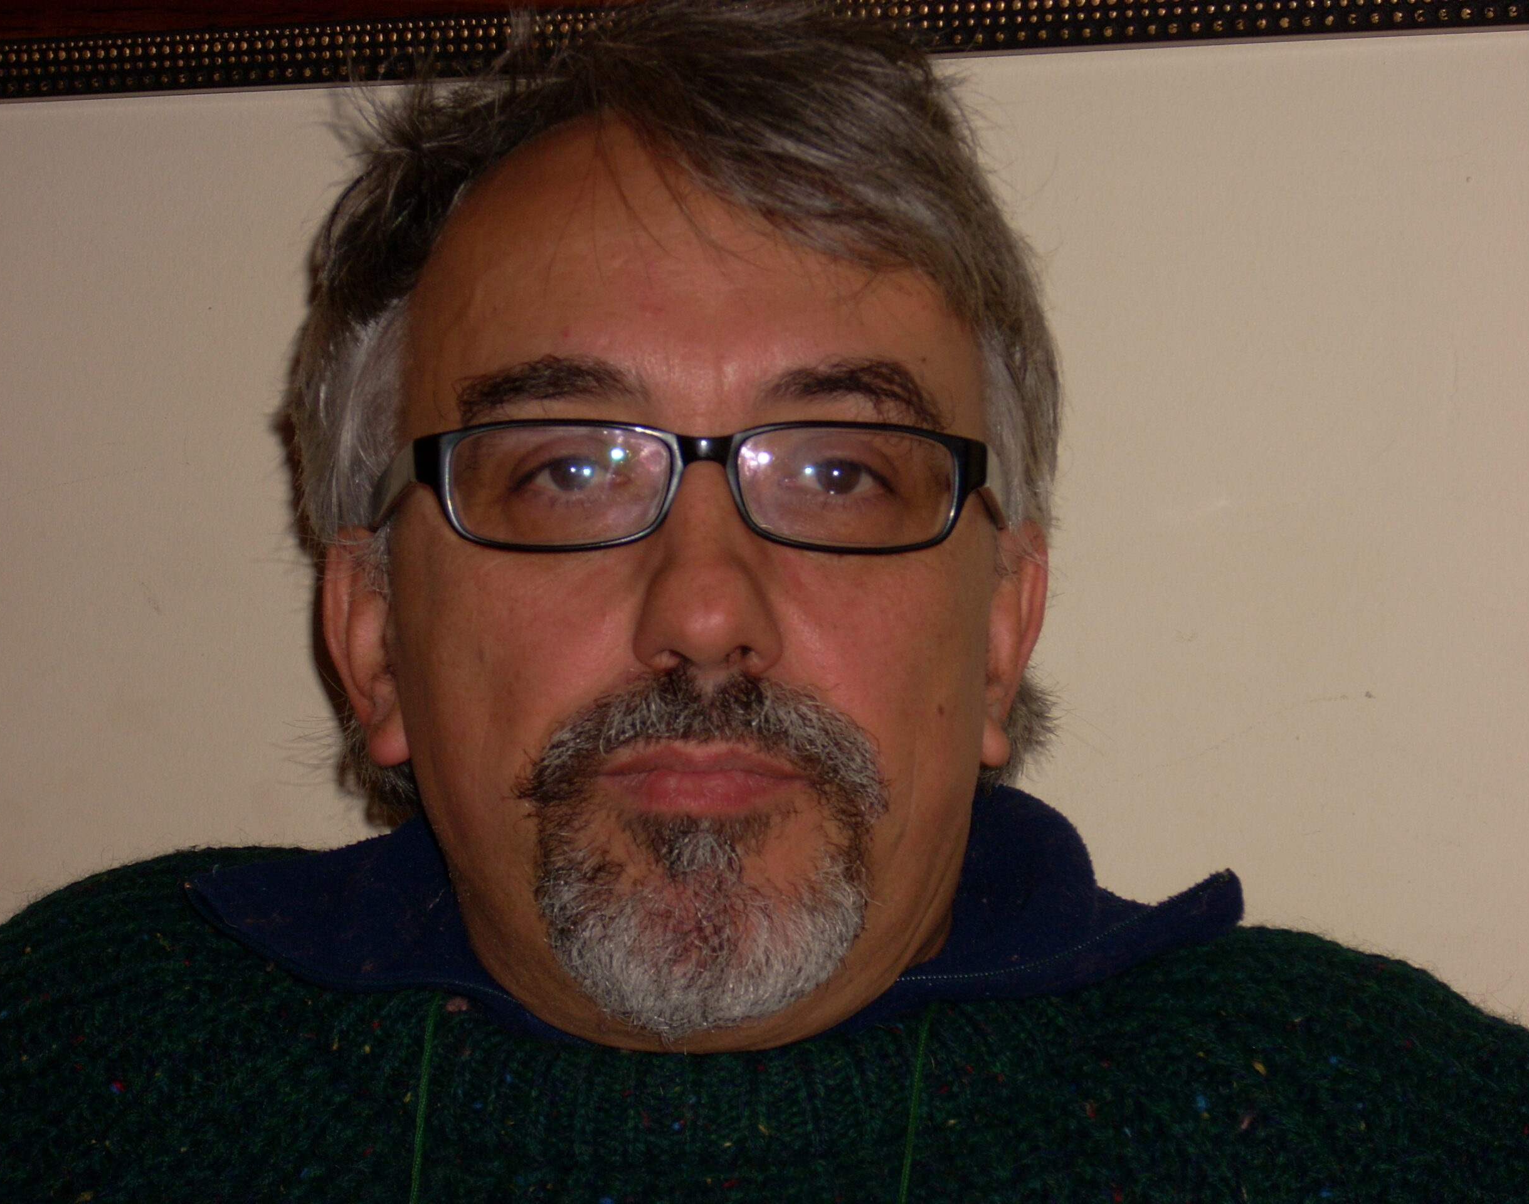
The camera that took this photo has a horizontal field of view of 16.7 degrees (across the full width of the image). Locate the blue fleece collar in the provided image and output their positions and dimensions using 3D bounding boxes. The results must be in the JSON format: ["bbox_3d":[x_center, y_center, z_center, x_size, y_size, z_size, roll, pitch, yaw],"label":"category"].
[{"bbox_3d":[-0.013,0.078,1.325,0.260,0.078,0.170,-2,-2,-2],"label":"blue fleece collar"}]

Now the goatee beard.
[{"bbox_3d":[-0.015,0.059,1.218,0.087,0.084,0.050,0,-9,-3],"label":"goatee beard"}]

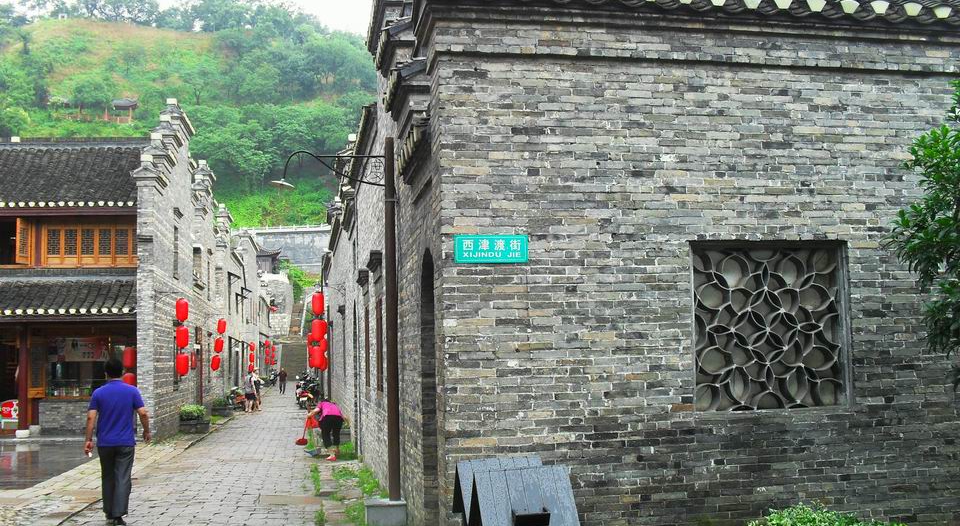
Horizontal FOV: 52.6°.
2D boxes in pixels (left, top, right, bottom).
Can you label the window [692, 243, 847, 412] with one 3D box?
[{"bbox_3d":[1.983,0.434,6.706,1.180,1.160,0.200,0,-5,-12],"label":"window"}]

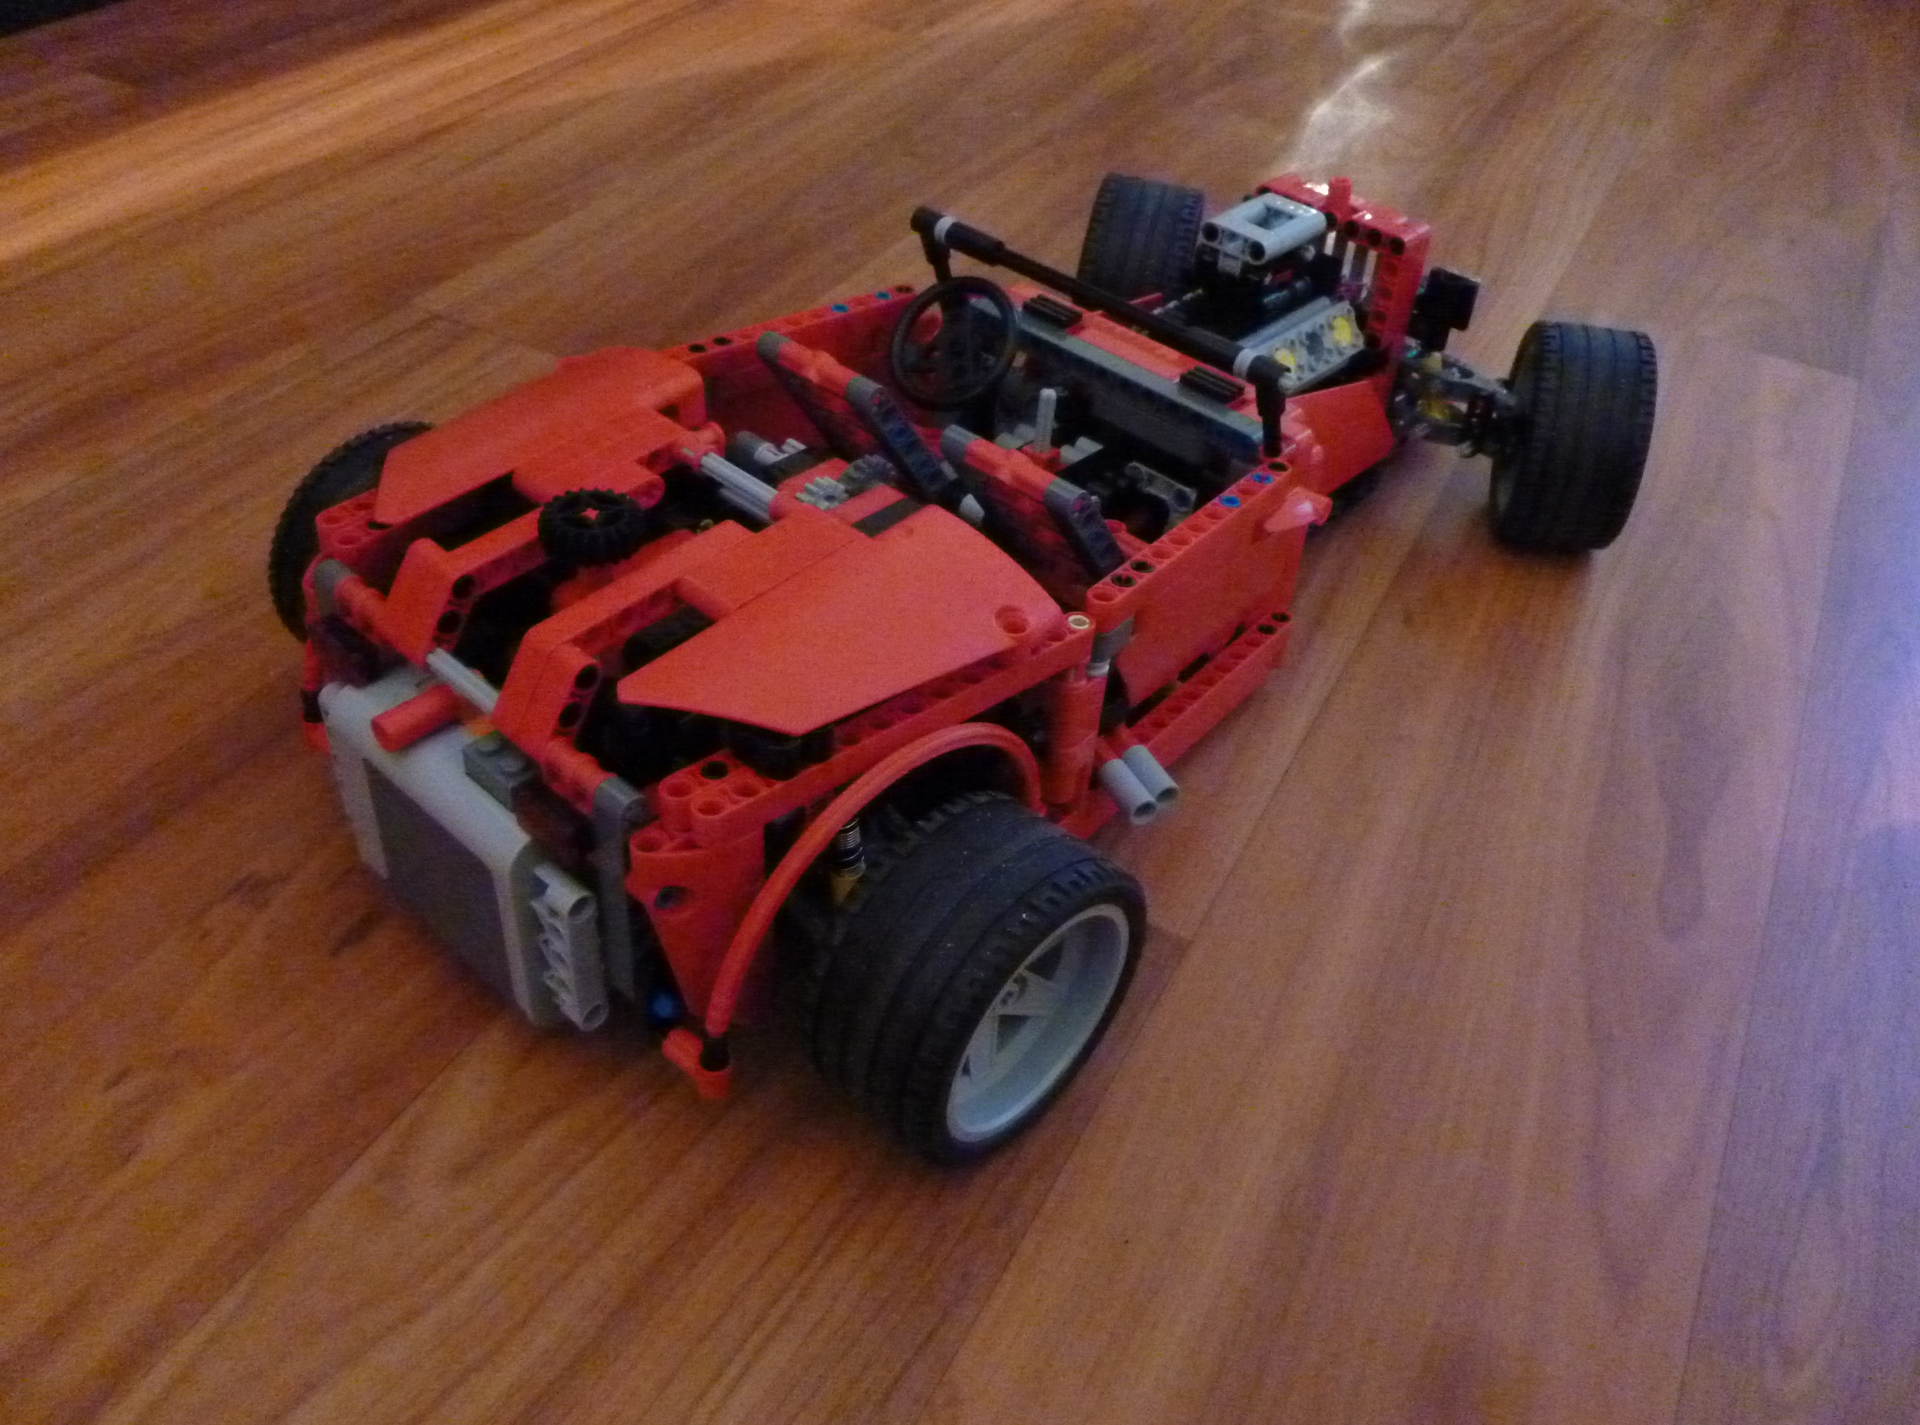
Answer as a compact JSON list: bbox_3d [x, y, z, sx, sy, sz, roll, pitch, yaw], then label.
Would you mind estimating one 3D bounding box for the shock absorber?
[{"bbox_3d":[-0.024,0.023,0.311,0.009,0.047,0.009,22,42,38],"label":"shock absorber"}]

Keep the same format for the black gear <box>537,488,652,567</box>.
[{"bbox_3d":[-0.074,-0.037,0.314,0.022,0.008,0.022,3,39,-2],"label":"black gear"}]

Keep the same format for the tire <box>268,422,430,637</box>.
[{"bbox_3d":[-0.142,-0.038,0.411,0.036,0.068,0.068,32,48,29],"label":"tire"}]

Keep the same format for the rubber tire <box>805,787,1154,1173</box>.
[{"bbox_3d":[0.004,0.054,0.314,0.036,0.068,0.068,33,48,30],"label":"rubber tire"}]

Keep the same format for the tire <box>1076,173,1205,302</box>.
[{"bbox_3d":[0.065,-0.162,0.576,0.036,0.068,0.068,13,41,6],"label":"tire"}]

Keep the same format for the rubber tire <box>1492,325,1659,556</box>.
[{"bbox_3d":[0.195,-0.088,0.496,0.036,0.068,0.068,9,40,10],"label":"rubber tire"}]

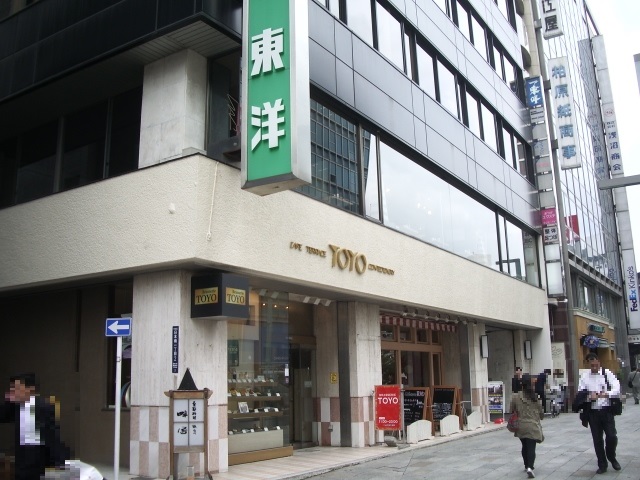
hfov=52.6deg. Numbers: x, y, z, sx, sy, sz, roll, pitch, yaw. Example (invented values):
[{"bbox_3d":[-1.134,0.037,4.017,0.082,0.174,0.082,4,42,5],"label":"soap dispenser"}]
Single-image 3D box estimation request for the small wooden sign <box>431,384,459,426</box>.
[{"bbox_3d":[3.320,4.439,17.069,0.610,1.150,0.520,-11,-16,36],"label":"small wooden sign"}]

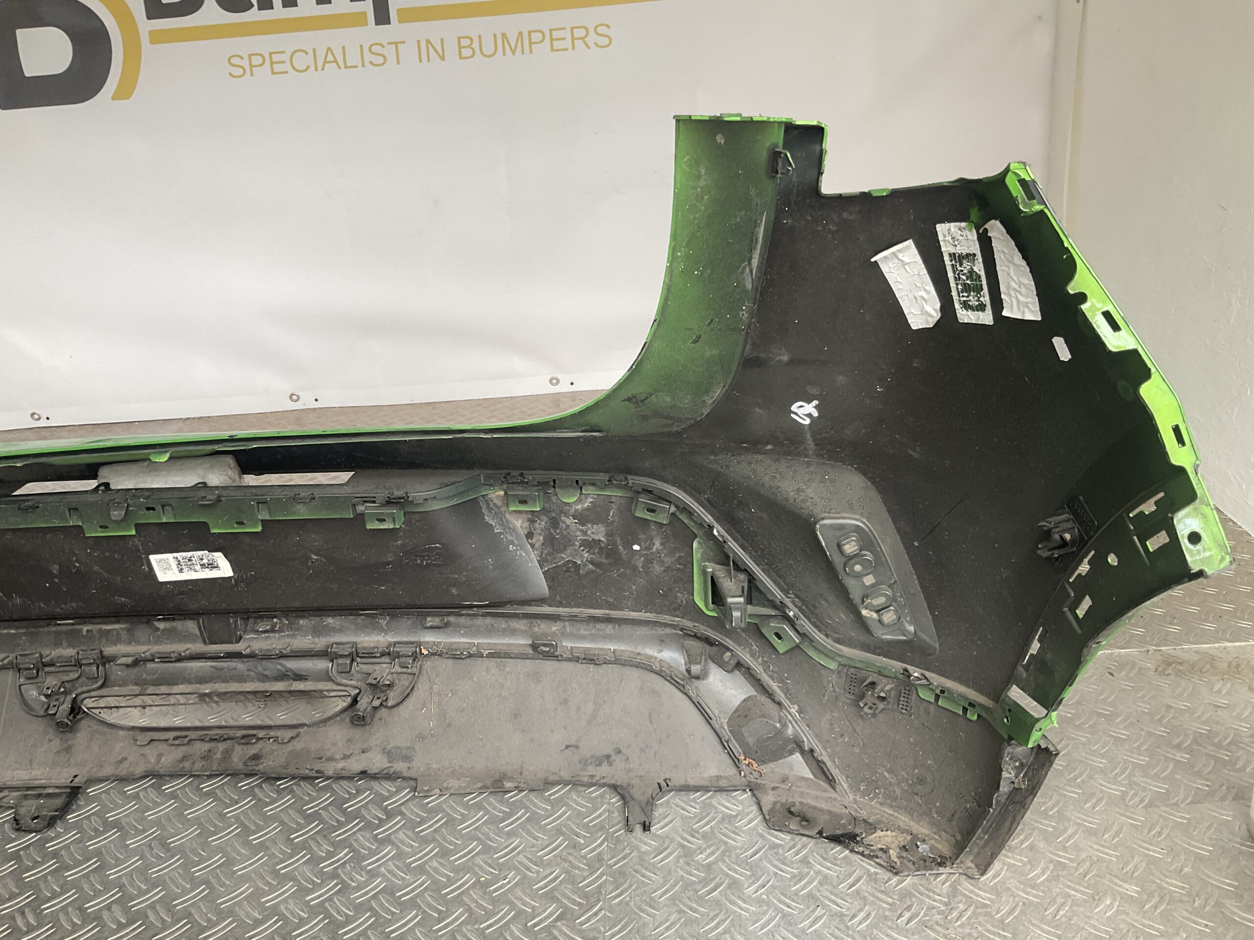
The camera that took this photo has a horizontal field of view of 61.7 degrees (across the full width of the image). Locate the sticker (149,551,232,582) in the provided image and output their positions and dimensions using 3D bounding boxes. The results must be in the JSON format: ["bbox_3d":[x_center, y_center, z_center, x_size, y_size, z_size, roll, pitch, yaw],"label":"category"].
[{"bbox_3d":[-0.446,0.099,1.078,0.082,0.032,0.001,-5,27,7],"label":"sticker"}]

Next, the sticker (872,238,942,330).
[{"bbox_3d":[0.232,-0.147,0.858,0.037,0.074,0.003,-20,18,37],"label":"sticker"}]

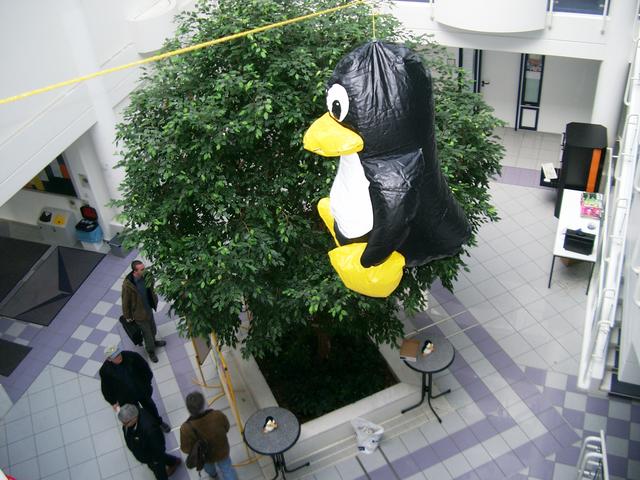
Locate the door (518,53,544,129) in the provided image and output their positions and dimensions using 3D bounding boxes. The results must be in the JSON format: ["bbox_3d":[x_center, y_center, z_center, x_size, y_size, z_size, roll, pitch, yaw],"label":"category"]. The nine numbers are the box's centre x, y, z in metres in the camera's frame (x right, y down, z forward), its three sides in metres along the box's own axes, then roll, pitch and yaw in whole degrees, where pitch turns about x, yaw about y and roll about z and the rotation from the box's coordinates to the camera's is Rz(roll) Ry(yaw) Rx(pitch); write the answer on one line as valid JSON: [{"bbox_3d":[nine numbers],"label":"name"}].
[{"bbox_3d":[4.493,-3.172,14.441,0.380,2.000,0.080,10,42,20],"label":"door"}]

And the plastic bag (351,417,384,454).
[{"bbox_3d":[0.629,2.623,9.210,0.400,0.400,0.330,-19,40,-14],"label":"plastic bag"}]

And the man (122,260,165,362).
[{"bbox_3d":[-2.692,1.059,10.560,0.470,1.760,0.560,14,44,24],"label":"man"}]

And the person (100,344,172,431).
[{"bbox_3d":[-2.562,2.034,9.362,0.600,1.740,0.500,-27,43,-23],"label":"person"}]

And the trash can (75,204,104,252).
[{"bbox_3d":[-4.464,-0.243,13.145,0.470,0.860,0.420,10,42,20],"label":"trash can"}]

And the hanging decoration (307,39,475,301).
[{"bbox_3d":[0.358,-0.399,3.762,0.970,1.442,1.009,-15,40,-9],"label":"hanging decoration"}]

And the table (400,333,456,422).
[{"bbox_3d":[1.488,1.895,9.454,0.700,1.060,0.700,-4,39,4],"label":"table"}]

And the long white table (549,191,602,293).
[{"bbox_3d":[4.335,0.004,11.583,0.640,0.730,1.830,10,42,20],"label":"long white table"}]

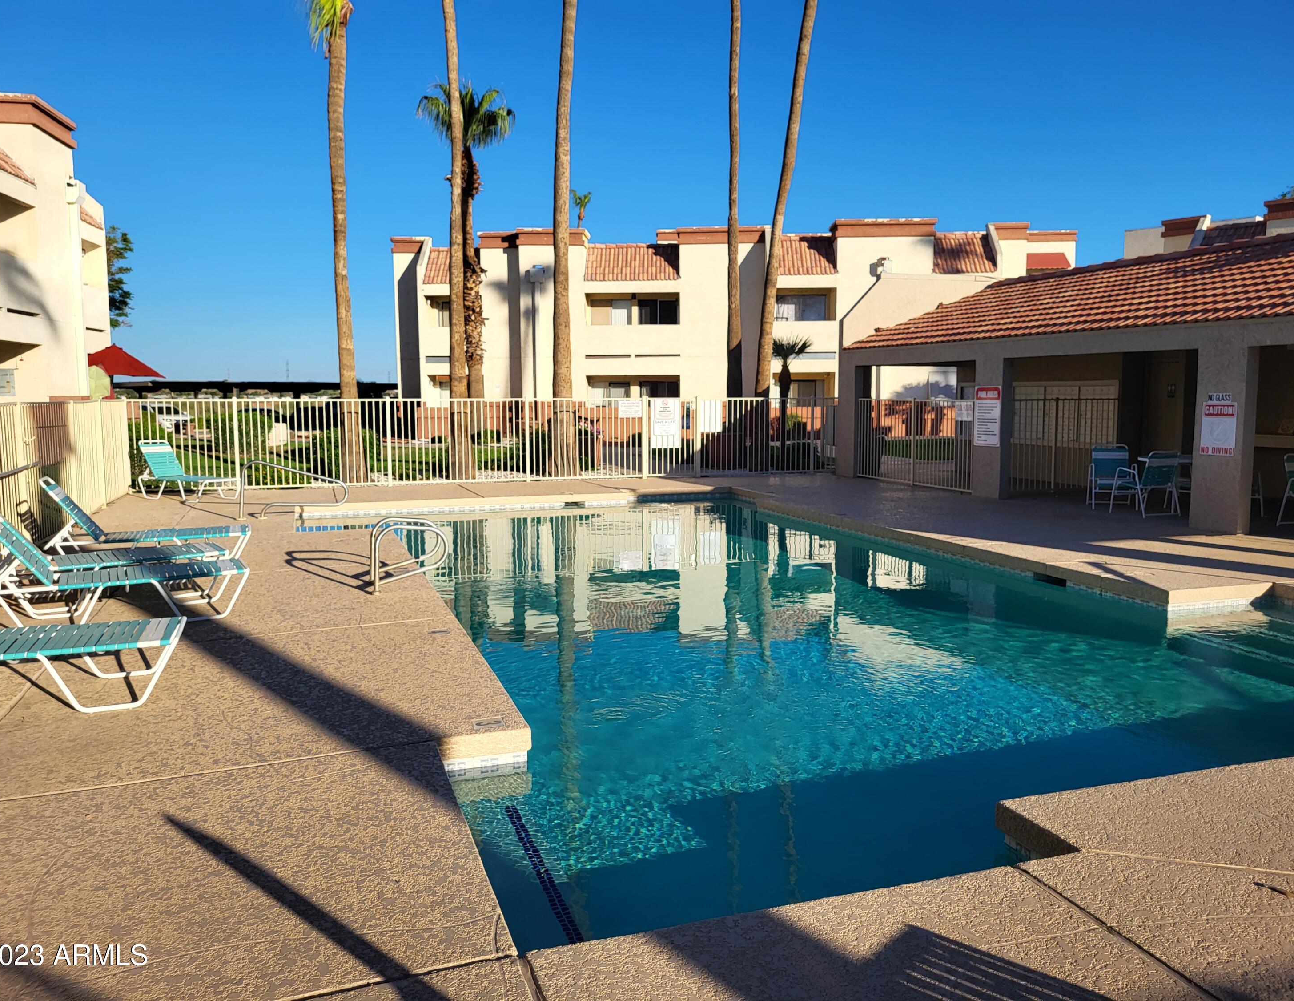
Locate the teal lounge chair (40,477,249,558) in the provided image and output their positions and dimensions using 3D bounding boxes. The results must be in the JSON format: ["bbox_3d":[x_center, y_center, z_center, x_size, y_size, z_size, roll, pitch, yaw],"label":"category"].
[{"bbox_3d":[-4.532,0.194,9.171,1.690,0.870,0.670,-3,7,-23],"label":"teal lounge chair"}]

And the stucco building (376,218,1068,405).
[{"bbox_3d":[2.995,-5.832,37.389,22.739,6.897,12.000,0,6,3],"label":"stucco building"}]

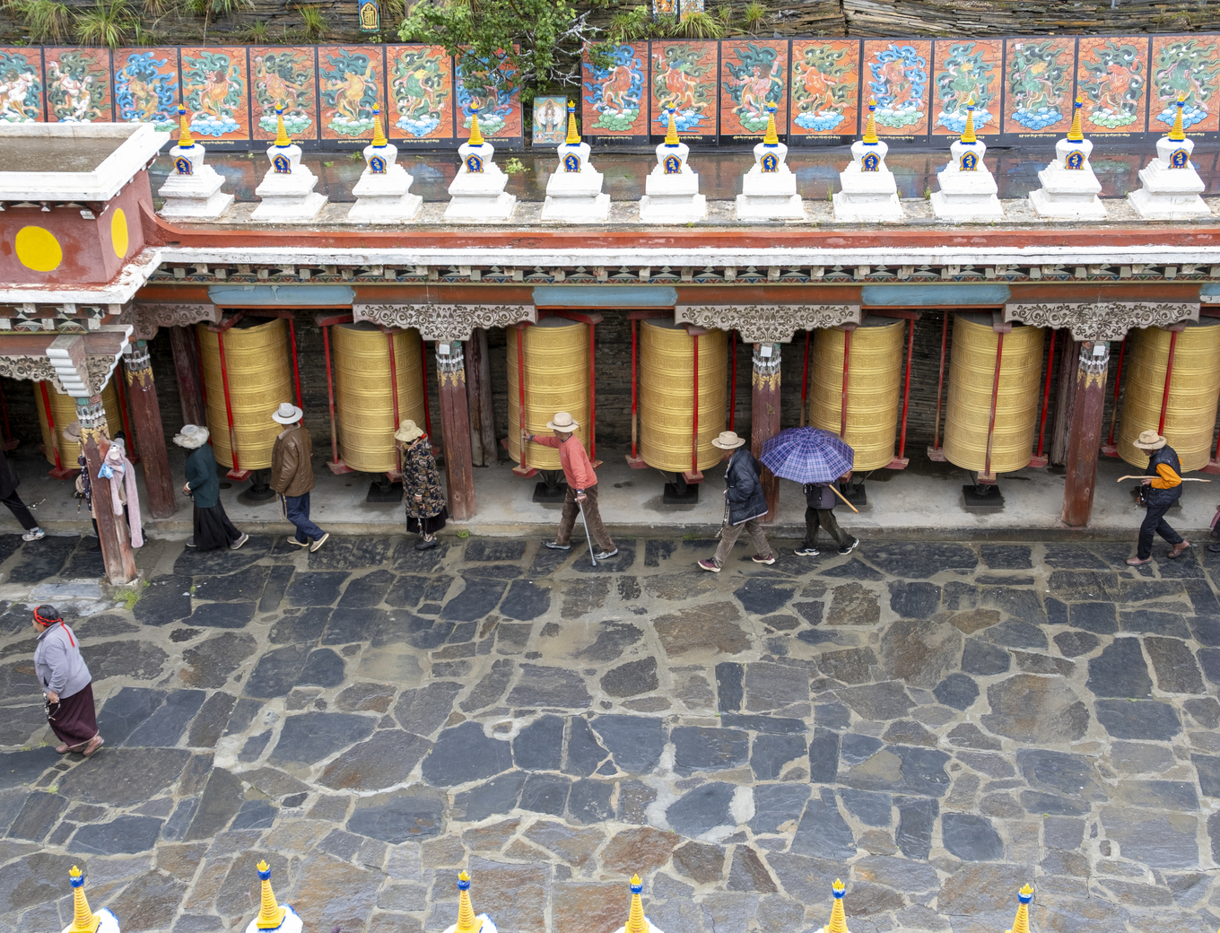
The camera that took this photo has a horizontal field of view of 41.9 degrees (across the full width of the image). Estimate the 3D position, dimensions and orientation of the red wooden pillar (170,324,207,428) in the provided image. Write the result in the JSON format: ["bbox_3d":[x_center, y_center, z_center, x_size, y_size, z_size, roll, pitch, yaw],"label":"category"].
[{"bbox_3d":[-5.100,-1.169,19.263,0.300,2.420,0.300,0,26,2],"label":"red wooden pillar"}]

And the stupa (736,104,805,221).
[{"bbox_3d":[1.695,-3.275,16.799,0.692,1.149,0.692,0,25,2],"label":"stupa"}]

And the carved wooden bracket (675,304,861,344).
[{"bbox_3d":[1.620,-1.510,16.378,1.870,0.395,0.210,0,27,4],"label":"carved wooden bracket"}]

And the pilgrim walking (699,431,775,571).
[{"bbox_3d":[1.382,0.367,17.354,0.800,1.608,0.550,0,25,2],"label":"pilgrim walking"}]

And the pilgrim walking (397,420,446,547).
[{"bbox_3d":[-2.086,0.206,17.723,0.472,1.550,0.550,0,26,2],"label":"pilgrim walking"}]

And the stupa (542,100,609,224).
[{"bbox_3d":[-0.376,-3.282,16.928,0.700,1.197,0.680,0,26,2],"label":"stupa"}]

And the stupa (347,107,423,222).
[{"bbox_3d":[-2.442,-3.290,17.015,0.700,1.162,0.680,0,26,2],"label":"stupa"}]

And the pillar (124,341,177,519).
[{"bbox_3d":[-5.260,-0.476,18.346,0.310,2.220,0.310,0,25,4],"label":"pillar"}]

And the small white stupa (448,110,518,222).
[{"bbox_3d":[-1.413,-3.325,17.164,0.717,1.179,0.717,0,25,4],"label":"small white stupa"}]

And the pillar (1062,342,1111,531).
[{"bbox_3d":[5.298,-0.401,17.745,0.310,2.226,0.310,0,25,2],"label":"pillar"}]

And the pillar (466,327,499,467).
[{"bbox_3d":[-1.541,-1.079,18.911,0.266,2.236,0.266,0,25,4],"label":"pillar"}]

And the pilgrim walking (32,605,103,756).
[{"bbox_3d":[-4.907,1.924,14.366,0.520,1.548,0.460,0,25,2],"label":"pilgrim walking"}]

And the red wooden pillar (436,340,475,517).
[{"bbox_3d":[-1.748,-0.441,18.102,0.310,2.201,0.310,0,25,2],"label":"red wooden pillar"}]

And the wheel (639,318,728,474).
[{"bbox_3d":[0.824,-0.893,17.822,0.969,1.690,0.969,0,25,4],"label":"wheel"}]

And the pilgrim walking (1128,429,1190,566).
[{"bbox_3d":[5.987,0.316,17.180,0.680,1.560,0.520,-2,25,0],"label":"pilgrim walking"}]

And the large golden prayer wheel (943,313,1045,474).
[{"bbox_3d":[4.238,-0.900,17.584,0.969,1.690,0.969,0,25,4],"label":"large golden prayer wheel"}]

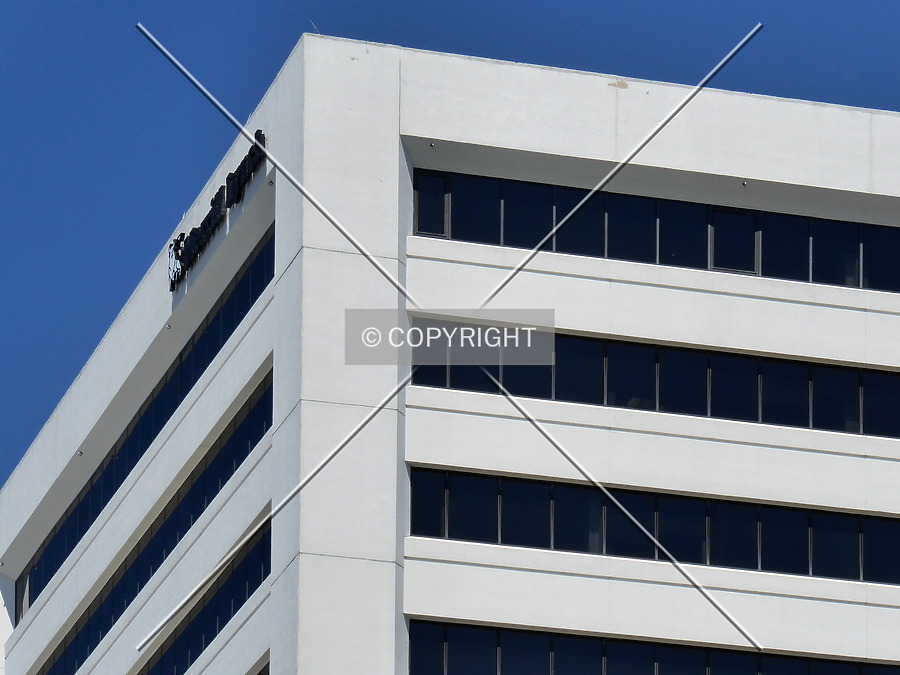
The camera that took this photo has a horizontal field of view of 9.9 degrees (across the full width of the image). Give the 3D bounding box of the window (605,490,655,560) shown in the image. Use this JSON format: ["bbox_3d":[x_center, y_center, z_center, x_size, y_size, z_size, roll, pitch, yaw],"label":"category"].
[{"bbox_3d":[4.399,4.532,126.039,1.233,1.569,0.120,6,-21,-15],"label":"window"}]

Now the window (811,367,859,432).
[{"bbox_3d":[10.000,1.635,134.884,1.232,1.750,0.120,7,-22,-16],"label":"window"}]

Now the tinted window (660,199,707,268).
[{"bbox_3d":[6.074,-2.679,135.272,1.353,1.862,0.120,7,-22,-16],"label":"tinted window"}]

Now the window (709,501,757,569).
[{"bbox_3d":[7.393,5.156,136.097,1.271,1.704,0.120,6,-21,-15],"label":"window"}]

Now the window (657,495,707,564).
[{"bbox_3d":[5.625,4.690,126.365,1.234,1.573,0.120,6,-21,-15],"label":"window"}]

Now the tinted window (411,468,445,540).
[{"bbox_3d":[-0.552,4.274,133.909,0.910,1.768,0.120,6,-21,-15],"label":"tinted window"}]

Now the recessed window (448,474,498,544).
[{"bbox_3d":[0.609,4.414,134.225,1.298,1.677,0.120,6,-21,-15],"label":"recessed window"}]

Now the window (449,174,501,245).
[{"bbox_3d":[0.658,-3.265,133.721,1.343,1.842,0.120,7,-22,-16],"label":"window"}]

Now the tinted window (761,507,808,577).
[{"bbox_3d":[8.778,5.327,136.472,1.271,1.709,0.120,6,-21,-15],"label":"tinted window"}]

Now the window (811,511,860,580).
[{"bbox_3d":[10.145,5.474,136.850,1.326,1.764,0.120,6,-21,-15],"label":"window"}]

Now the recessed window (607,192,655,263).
[{"bbox_3d":[4.707,-2.800,134.870,1.351,1.913,0.120,7,-22,-16],"label":"recessed window"}]

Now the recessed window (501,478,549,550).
[{"bbox_3d":[1.903,4.466,131.124,1.320,1.790,0.120,7,-22,-16],"label":"recessed window"}]

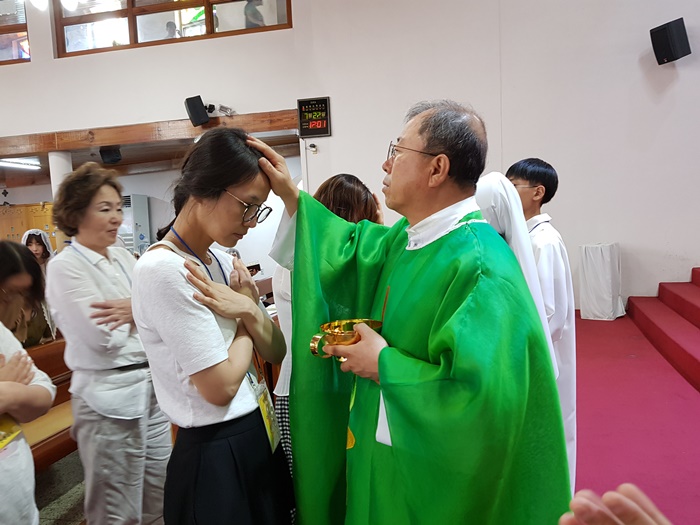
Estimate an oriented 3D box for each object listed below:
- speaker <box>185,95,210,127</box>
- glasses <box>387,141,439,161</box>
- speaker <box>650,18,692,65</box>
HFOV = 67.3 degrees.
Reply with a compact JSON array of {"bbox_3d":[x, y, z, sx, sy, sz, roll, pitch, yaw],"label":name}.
[{"bbox_3d":[-2.091,-2.070,7.200,0.210,0.355,0.205,-21,12,-20],"label":"speaker"},{"bbox_3d":[0.157,-0.232,1.180,0.138,0.045,0.140,14,6,1],"label":"glasses"},{"bbox_3d":[3.633,-2.497,5.950,0.265,0.400,0.205,-26,14,-19],"label":"speaker"}]

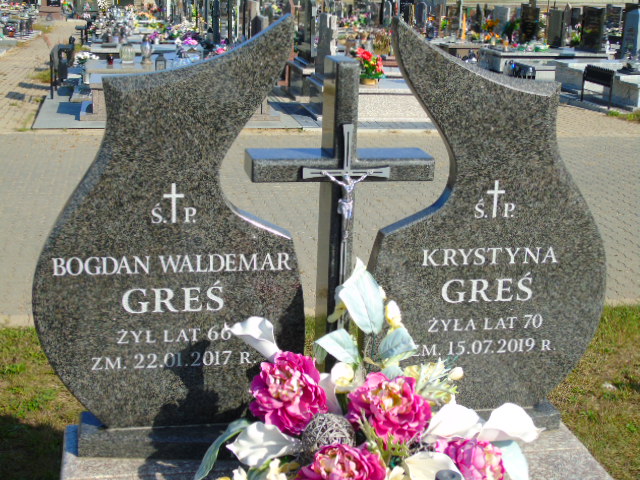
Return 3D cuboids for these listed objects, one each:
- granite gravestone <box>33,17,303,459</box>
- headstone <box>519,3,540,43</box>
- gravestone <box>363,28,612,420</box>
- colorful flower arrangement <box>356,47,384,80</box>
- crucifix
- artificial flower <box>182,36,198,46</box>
[{"bbox_3d":[-0.379,-0.003,2.544,0.685,1.140,0.115,-1,17,-11],"label":"granite gravestone"},{"bbox_3d":[3.681,-3.804,17.500,0.390,0.760,0.140,-1,17,-11],"label":"headstone"},{"bbox_3d":[0.454,-0.017,2.709,0.685,1.140,0.115,-1,17,-11],"label":"gravestone"},{"bbox_3d":[0.566,-1.975,11.300,0.330,0.410,0.320,-1,17,-11],"label":"colorful flower arrangement"},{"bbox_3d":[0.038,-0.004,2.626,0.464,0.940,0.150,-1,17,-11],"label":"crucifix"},{"bbox_3d":[-1.686,-2.581,13.000,0.210,0.140,0.180,-1,17,-11],"label":"artificial flower"}]

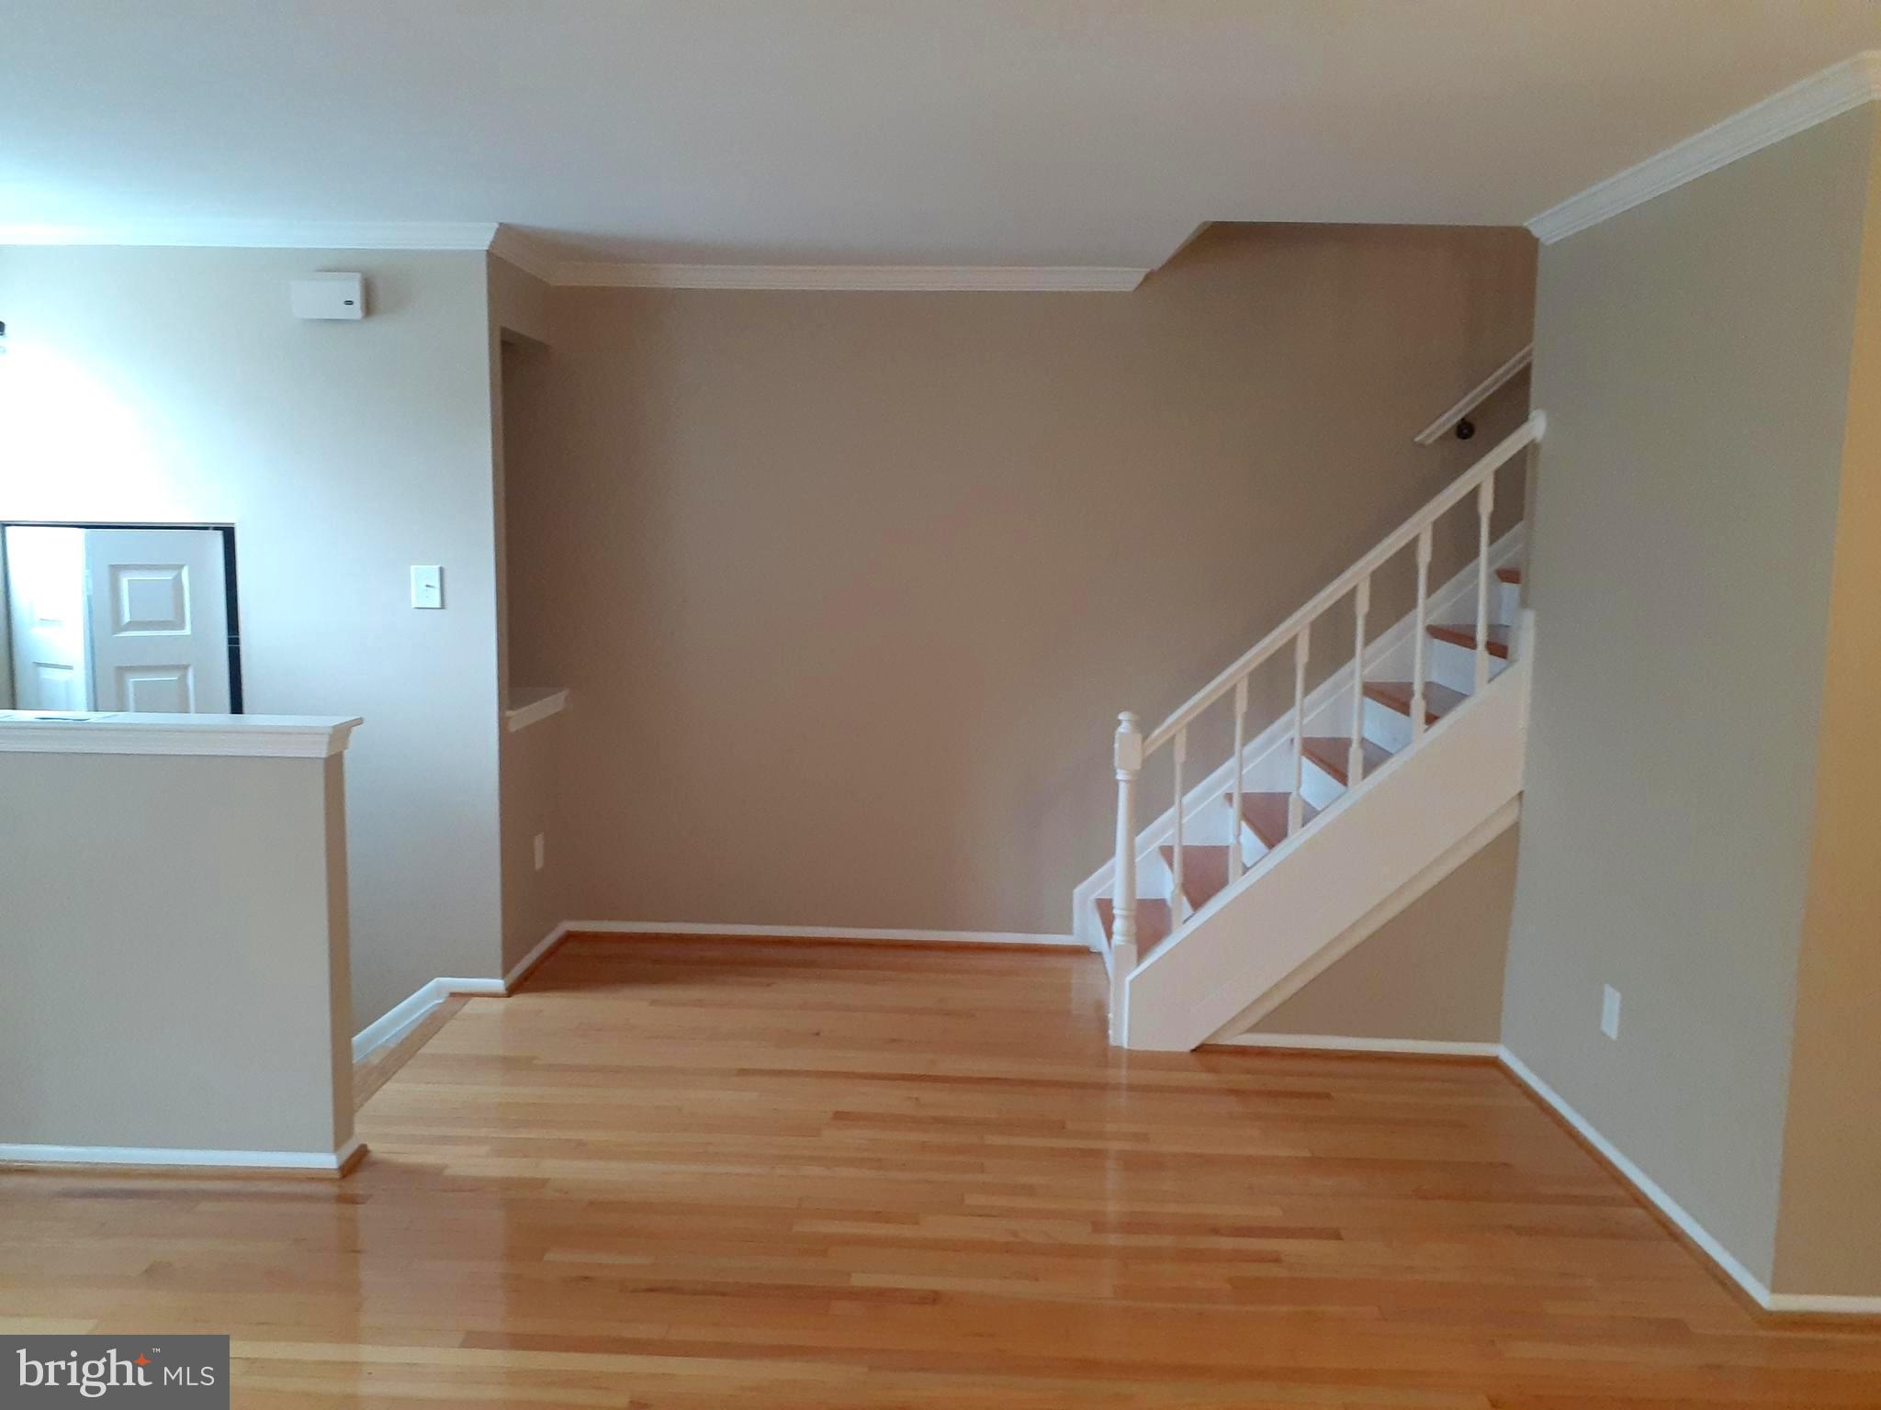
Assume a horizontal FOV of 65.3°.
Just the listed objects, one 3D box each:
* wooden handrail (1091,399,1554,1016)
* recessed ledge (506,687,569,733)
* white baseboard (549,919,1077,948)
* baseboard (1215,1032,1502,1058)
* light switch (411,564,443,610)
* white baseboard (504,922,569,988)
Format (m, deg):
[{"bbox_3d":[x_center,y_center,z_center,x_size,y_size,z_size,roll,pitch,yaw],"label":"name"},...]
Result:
[{"bbox_3d":[1.101,0.062,4.270,1.172,1.837,0.099,1,7,1],"label":"wooden handrail"},{"bbox_3d":[-1.435,0.018,4.982,0.153,0.064,0.561,1,7,1],"label":"recessed ledge"},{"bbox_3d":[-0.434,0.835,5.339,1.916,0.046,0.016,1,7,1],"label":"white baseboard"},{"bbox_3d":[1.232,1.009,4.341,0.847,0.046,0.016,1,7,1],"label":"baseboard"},{"bbox_3d":[-1.600,-0.366,4.559,0.083,0.125,0.015,1,7,1],"label":"light switch"},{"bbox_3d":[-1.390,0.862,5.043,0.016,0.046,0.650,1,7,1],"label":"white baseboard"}]

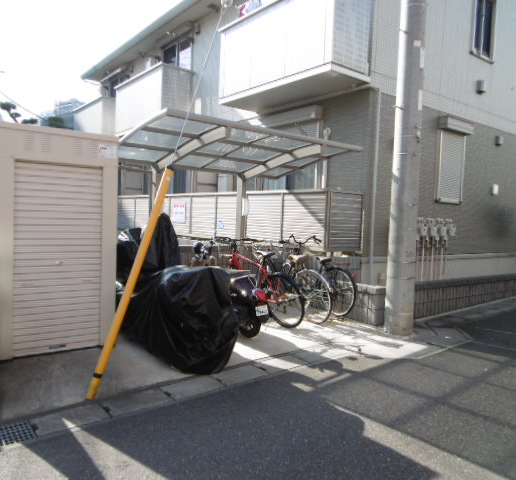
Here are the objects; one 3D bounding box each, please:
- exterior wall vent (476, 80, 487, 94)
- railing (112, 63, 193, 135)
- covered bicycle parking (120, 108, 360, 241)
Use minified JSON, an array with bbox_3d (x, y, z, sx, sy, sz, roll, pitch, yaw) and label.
[{"bbox_3d":[4.601,-3.139,9.134,0.180,0.240,0.120,0,4,-38],"label":"exterior wall vent"},{"bbox_3d":[-3.161,-3.909,13.011,0.920,1.480,3.330,0,4,-38],"label":"railing"},{"bbox_3d":[-0.332,-0.155,5.950,2.920,2.340,1.880,0,4,-38],"label":"covered bicycle parking"}]

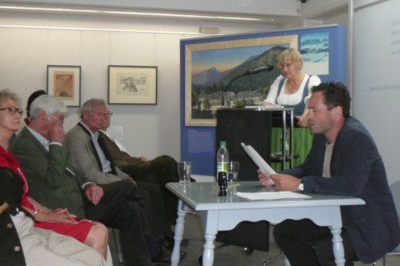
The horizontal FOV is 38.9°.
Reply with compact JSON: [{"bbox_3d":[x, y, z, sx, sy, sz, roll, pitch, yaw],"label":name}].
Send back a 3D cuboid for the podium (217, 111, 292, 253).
[{"bbox_3d":[0.425,0.392,4.474,0.540,1.150,0.430,2,2,42],"label":"podium"}]

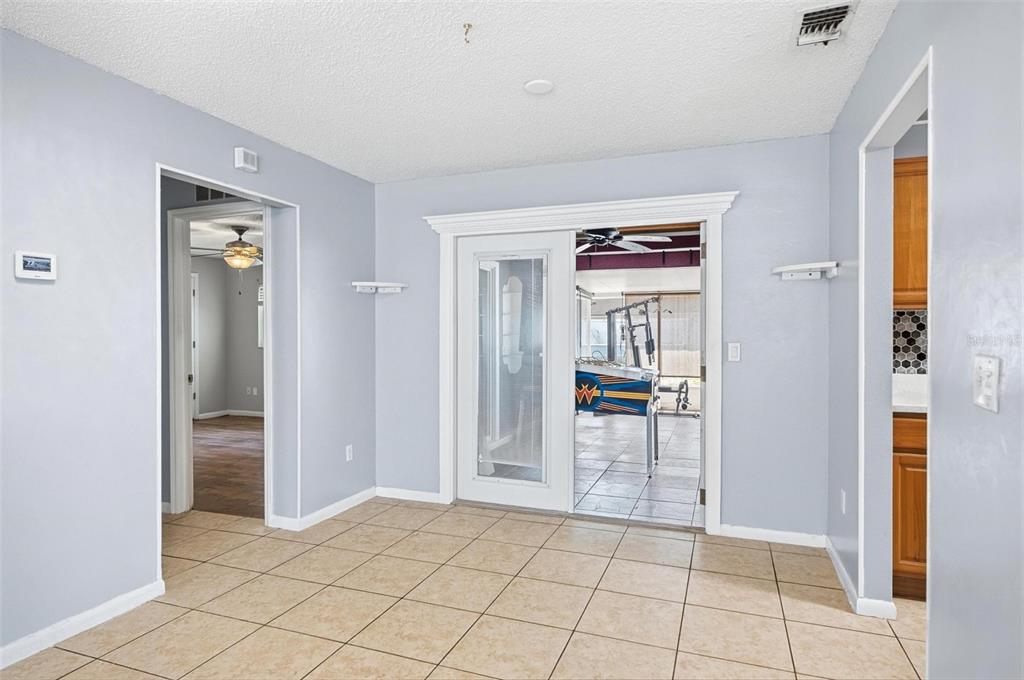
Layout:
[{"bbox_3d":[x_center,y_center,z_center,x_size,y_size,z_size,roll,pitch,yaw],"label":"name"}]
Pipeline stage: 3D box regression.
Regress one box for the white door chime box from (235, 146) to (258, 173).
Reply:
[{"bbox_3d":[-1.505,-1.025,3.063,0.060,0.110,0.098,0,1,22],"label":"white door chime box"}]

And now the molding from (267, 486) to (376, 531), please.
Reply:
[{"bbox_3d":[-1.334,1.190,3.905,0.265,0.080,0.823,0,1,22],"label":"molding"}]

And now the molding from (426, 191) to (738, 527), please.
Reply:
[{"bbox_3d":[0.377,0.154,3.748,2.179,2.153,0.180,0,1,19],"label":"molding"}]

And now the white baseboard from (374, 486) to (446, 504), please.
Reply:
[{"bbox_3d":[-0.788,1.190,4.133,0.597,0.073,0.018,0,1,19],"label":"white baseboard"}]

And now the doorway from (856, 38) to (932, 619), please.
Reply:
[{"bbox_3d":[1.460,0.196,1.984,0.150,2.113,0.954,0,1,22],"label":"doorway"}]

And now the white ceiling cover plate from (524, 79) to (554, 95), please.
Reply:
[{"bbox_3d":[0.131,-1.205,2.575,0.137,0.018,0.137,0,1,0],"label":"white ceiling cover plate"}]

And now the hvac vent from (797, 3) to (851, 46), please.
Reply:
[{"bbox_3d":[1.175,-1.182,2.046,0.170,0.030,0.250,0,1,22],"label":"hvac vent"}]

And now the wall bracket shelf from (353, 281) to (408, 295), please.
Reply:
[{"bbox_3d":[-0.979,-0.398,4.043,0.295,0.085,0.275,0,1,19],"label":"wall bracket shelf"}]

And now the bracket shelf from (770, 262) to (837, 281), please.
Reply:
[{"bbox_3d":[1.690,-0.393,3.106,0.300,0.084,0.260,0,1,19],"label":"bracket shelf"}]

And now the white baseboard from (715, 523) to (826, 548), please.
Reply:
[{"bbox_3d":[1.590,1.198,3.291,0.582,0.075,0.018,0,1,19],"label":"white baseboard"}]

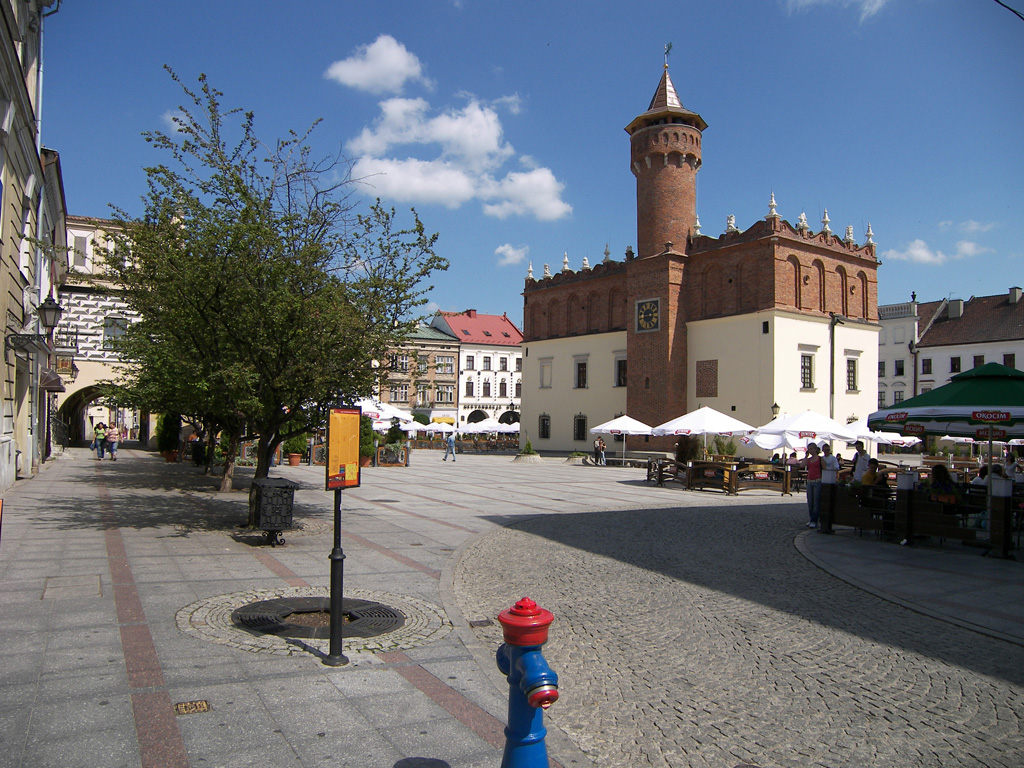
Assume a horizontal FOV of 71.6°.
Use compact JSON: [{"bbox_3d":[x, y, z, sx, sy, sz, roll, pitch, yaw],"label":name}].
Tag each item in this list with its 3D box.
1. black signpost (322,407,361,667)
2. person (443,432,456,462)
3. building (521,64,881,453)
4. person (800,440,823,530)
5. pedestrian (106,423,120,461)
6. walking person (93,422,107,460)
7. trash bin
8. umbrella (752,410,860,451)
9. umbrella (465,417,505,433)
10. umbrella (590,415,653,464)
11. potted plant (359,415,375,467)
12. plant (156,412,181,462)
[{"bbox_3d":[-1.321,1.147,5.478,0.200,1.950,0.390,-1,-3,27],"label":"black signpost"},{"bbox_3d":[-3.537,3.537,40.339,0.720,1.680,0.500,1,-3,-6],"label":"person"},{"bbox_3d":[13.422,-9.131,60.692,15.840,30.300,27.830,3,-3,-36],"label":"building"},{"bbox_3d":[5.821,1.973,13.800,0.500,1.660,0.360,-1,-4,27],"label":"person"},{"bbox_3d":[-17.031,2.431,30.437,0.580,1.630,0.400,2,-3,-29],"label":"pedestrian"},{"bbox_3d":[-17.609,2.440,30.437,0.550,1.630,0.400,2,-3,-29],"label":"walking person"},{"bbox_3d":[-3.529,1.889,10.589,0.570,1.000,0.500,2,-3,-29],"label":"trash bin"},{"bbox_3d":[10.841,2.368,25.923,3.750,2.800,3.750,1,-3,0],"label":"umbrella"},{"bbox_3d":[-2.102,4.370,62.923,3.800,2.800,3.800,1,-3,0],"label":"umbrella"},{"bbox_3d":[6.567,3.353,42.418,3.750,3.000,3.750,1,-3,0],"label":"umbrella"},{"bbox_3d":[-6.706,2.586,32.500,0.880,2.380,0.880,1,-3,0],"label":"potted plant"},{"bbox_3d":[-14.998,2.336,31.000,1.030,2.180,1.030,1,-3,0],"label":"plant"}]

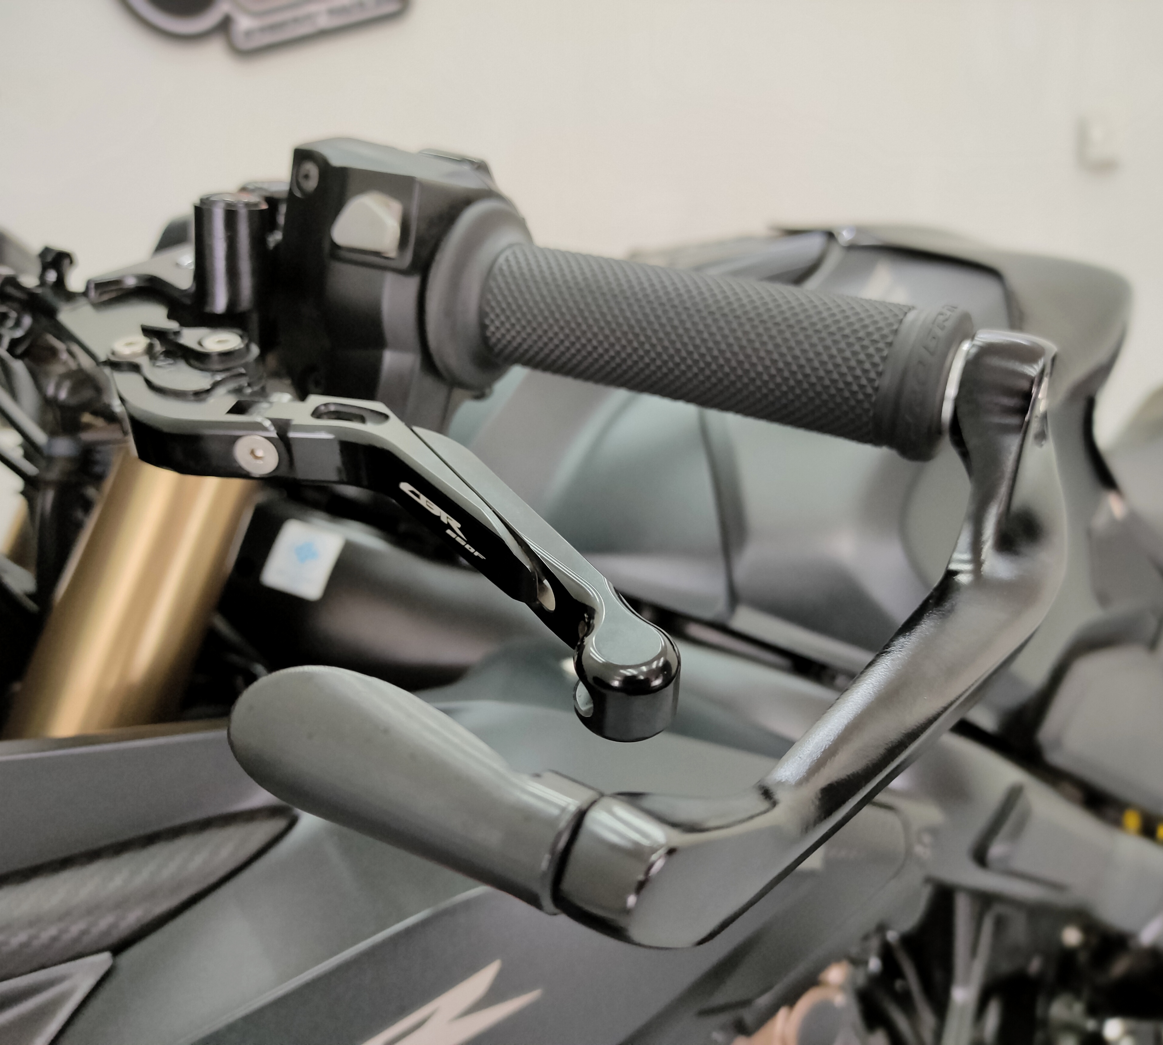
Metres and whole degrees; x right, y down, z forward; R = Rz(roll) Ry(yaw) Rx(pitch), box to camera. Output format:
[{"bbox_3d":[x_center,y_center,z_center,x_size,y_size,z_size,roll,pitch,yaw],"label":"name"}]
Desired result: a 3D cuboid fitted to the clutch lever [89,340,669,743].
[{"bbox_3d":[-0.043,-0.007,0.271,0.172,0.020,0.037,27,44,33],"label":"clutch lever"}]

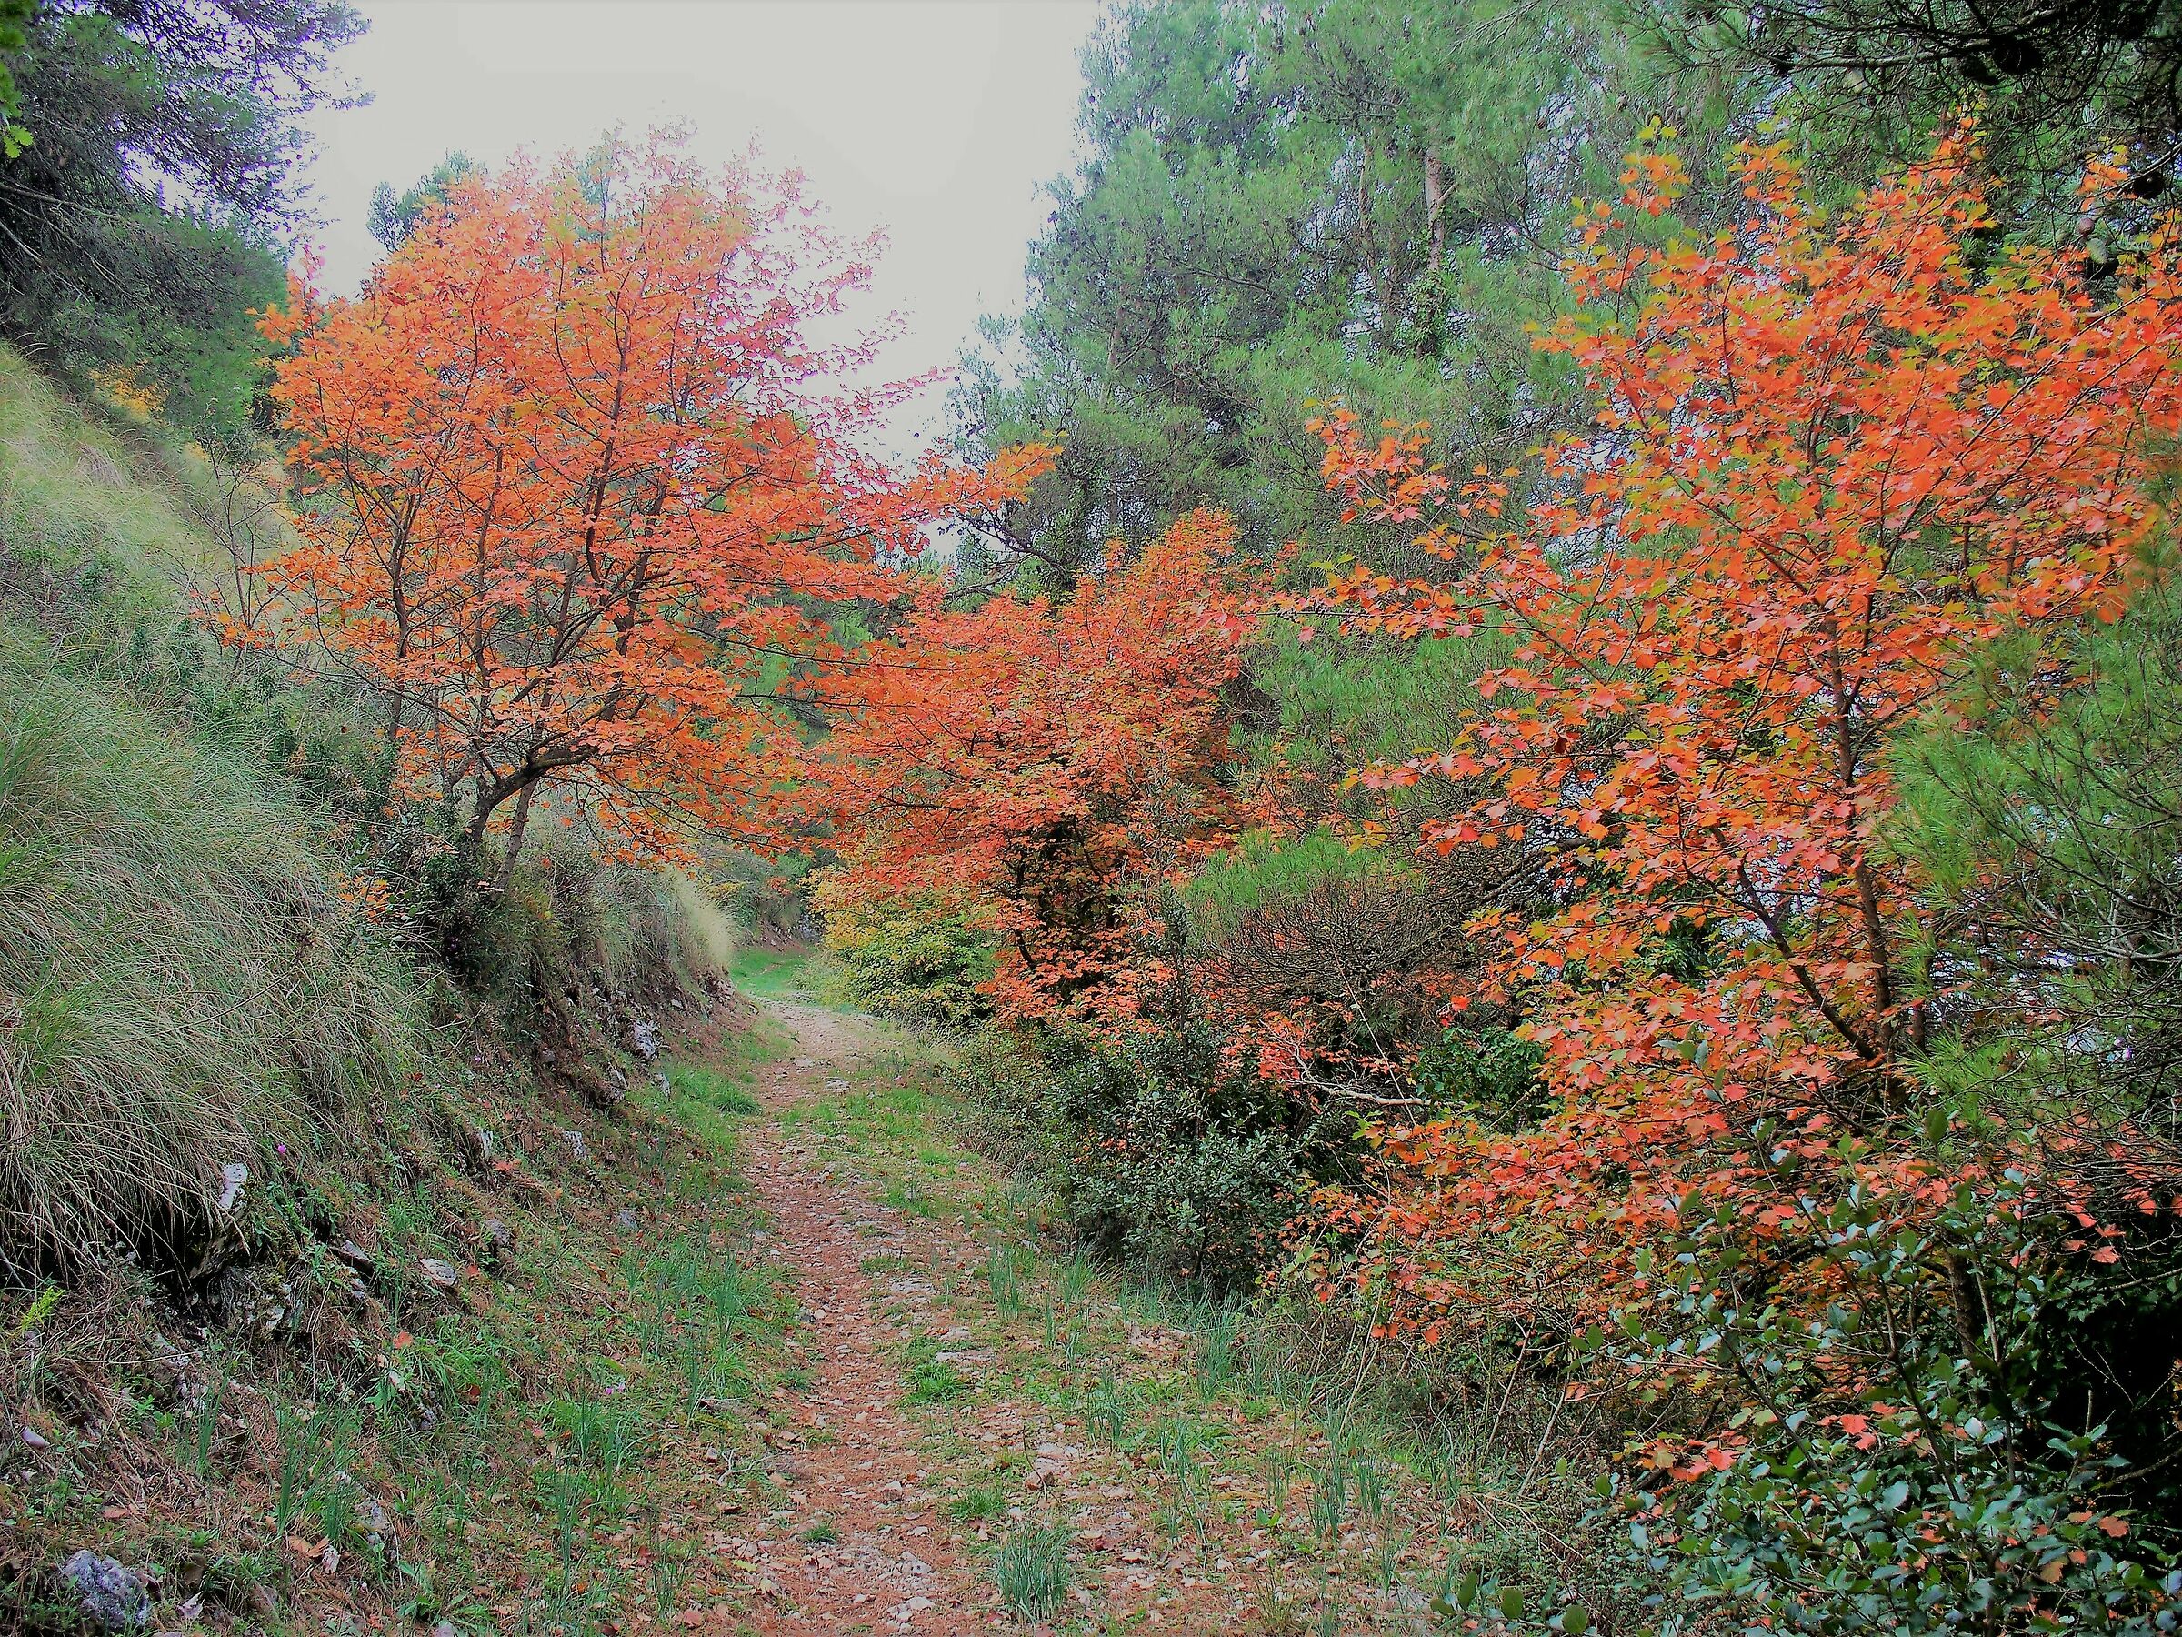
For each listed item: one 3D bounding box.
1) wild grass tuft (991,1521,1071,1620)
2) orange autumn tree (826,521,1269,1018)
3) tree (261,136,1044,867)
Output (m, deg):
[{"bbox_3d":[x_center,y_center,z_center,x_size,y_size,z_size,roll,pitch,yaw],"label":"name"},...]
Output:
[{"bbox_3d":[-0.121,1.519,4.600,0.155,0.185,0.150,0,-1,0],"label":"wild grass tuft"},{"bbox_3d":[-0.306,-0.306,13.800,2.700,3.150,2.600,0,-1,0],"label":"orange autumn tree"},{"bbox_3d":[-2.361,-1.686,12.300,4.250,4.000,3.800,0,-1,0],"label":"tree"}]

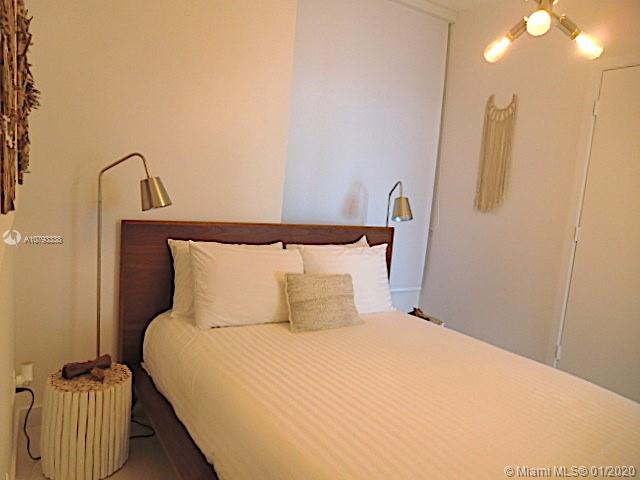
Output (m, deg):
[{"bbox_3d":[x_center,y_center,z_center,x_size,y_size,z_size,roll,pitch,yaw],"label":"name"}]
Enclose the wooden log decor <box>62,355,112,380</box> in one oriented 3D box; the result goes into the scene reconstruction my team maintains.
[{"bbox_3d":[-1.000,0.547,1.912,0.064,0.058,0.187,9,8,34],"label":"wooden log decor"}]

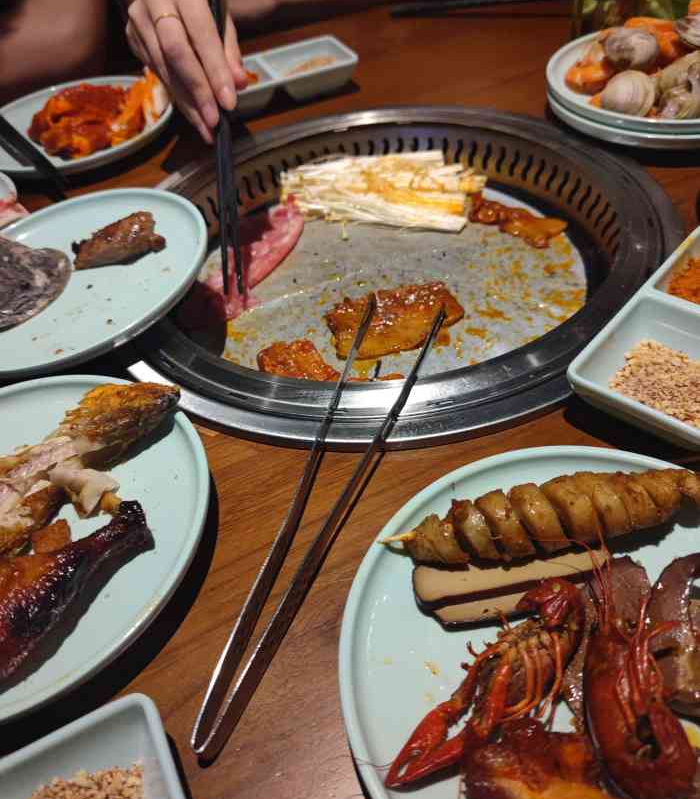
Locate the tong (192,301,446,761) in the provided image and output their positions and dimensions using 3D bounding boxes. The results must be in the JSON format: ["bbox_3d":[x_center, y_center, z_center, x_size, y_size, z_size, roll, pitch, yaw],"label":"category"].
[{"bbox_3d":[-0.010,0.038,0.329,0.052,0.017,0.265,11,51,19],"label":"tong"}]

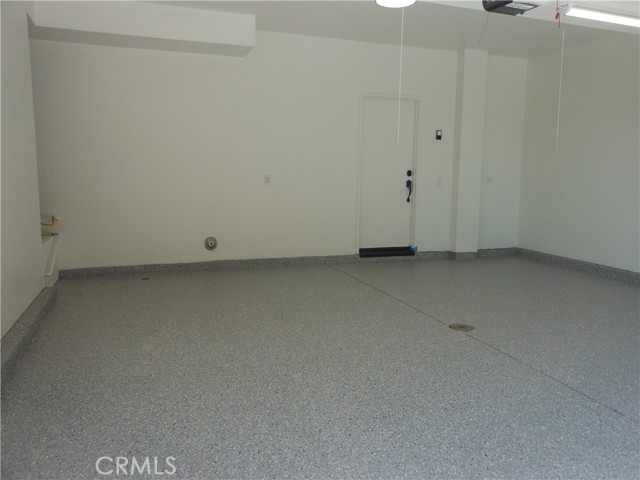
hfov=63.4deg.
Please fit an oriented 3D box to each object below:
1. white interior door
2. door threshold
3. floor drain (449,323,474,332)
[{"bbox_3d":[0.923,-0.907,7.189,0.850,2.030,0.055,-2,8,-20],"label":"white interior door"},{"bbox_3d":[0.943,0.172,7.273,0.845,0.110,0.130,-2,8,-20],"label":"door threshold"},{"bbox_3d":[1.184,0.735,4.329,0.205,0.015,0.205,1,8,0],"label":"floor drain"}]

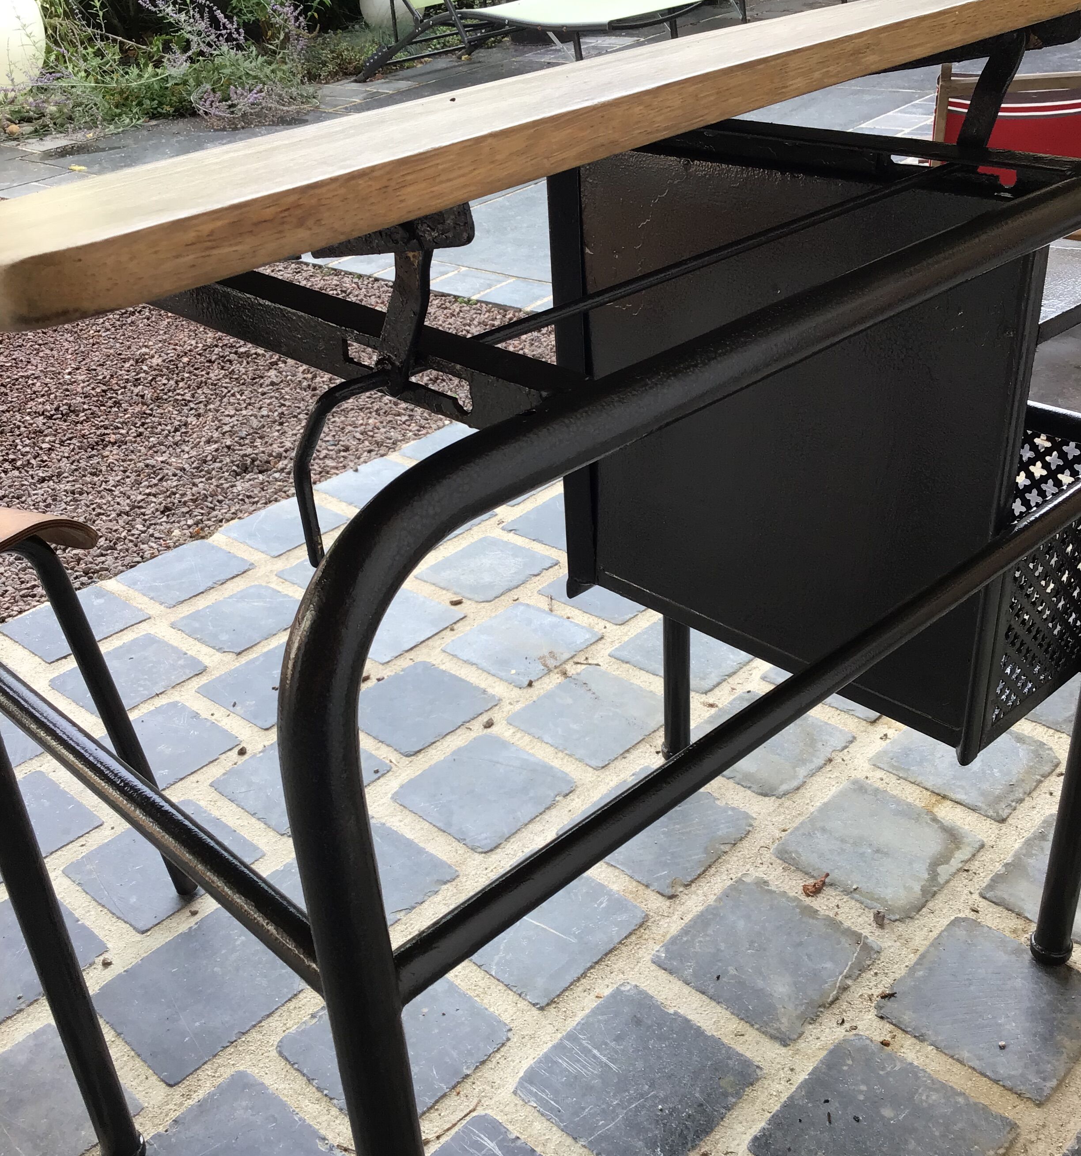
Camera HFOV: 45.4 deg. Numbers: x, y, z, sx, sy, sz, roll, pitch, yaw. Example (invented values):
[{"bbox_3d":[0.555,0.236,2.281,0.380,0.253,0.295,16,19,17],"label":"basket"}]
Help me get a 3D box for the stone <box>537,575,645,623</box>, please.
[{"bbox_3d":[0.101,0.024,1.772,0.145,0.030,0.146,22,38,39],"label":"stone"}]

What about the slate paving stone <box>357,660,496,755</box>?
[{"bbox_3d":[-0.139,0.157,1.471,0.134,0.025,0.136,22,38,39],"label":"slate paving stone"}]

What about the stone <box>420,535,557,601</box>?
[{"bbox_3d":[-0.074,0.000,1.838,0.143,0.030,0.145,22,38,38],"label":"stone"}]

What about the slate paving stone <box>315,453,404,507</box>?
[{"bbox_3d":[-0.264,-0.142,2.119,0.143,0.030,0.150,23,39,39],"label":"slate paving stone"}]

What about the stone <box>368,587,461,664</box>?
[{"bbox_3d":[-0.189,0.068,1.639,0.137,0.025,0.138,22,38,39],"label":"stone"}]

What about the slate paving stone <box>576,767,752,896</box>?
[{"bbox_3d":[0.122,0.269,1.331,0.144,0.030,0.150,23,39,39],"label":"slate paving stone"}]

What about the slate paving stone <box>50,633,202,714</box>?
[{"bbox_3d":[-0.523,0.138,1.652,0.141,0.030,0.146,22,38,38],"label":"slate paving stone"}]

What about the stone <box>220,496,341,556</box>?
[{"bbox_3d":[-0.390,-0.067,2.001,0.139,0.030,0.151,22,39,39],"label":"stone"}]

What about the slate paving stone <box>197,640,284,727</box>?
[{"bbox_3d":[-0.309,0.137,1.530,0.137,0.025,0.137,22,38,39],"label":"slate paving stone"}]

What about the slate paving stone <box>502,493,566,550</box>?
[{"bbox_3d":[0.038,-0.069,1.855,0.137,0.025,0.140,22,38,39],"label":"slate paving stone"}]

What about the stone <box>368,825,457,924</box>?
[{"bbox_3d":[-0.172,0.295,1.224,0.141,0.025,0.137,22,38,39],"label":"stone"}]

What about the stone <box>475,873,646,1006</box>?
[{"bbox_3d":[-0.002,0.337,1.226,0.152,0.030,0.150,23,39,39],"label":"stone"}]

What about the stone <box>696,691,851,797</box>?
[{"bbox_3d":[0.237,0.184,1.369,0.136,0.025,0.137,22,38,39],"label":"stone"}]

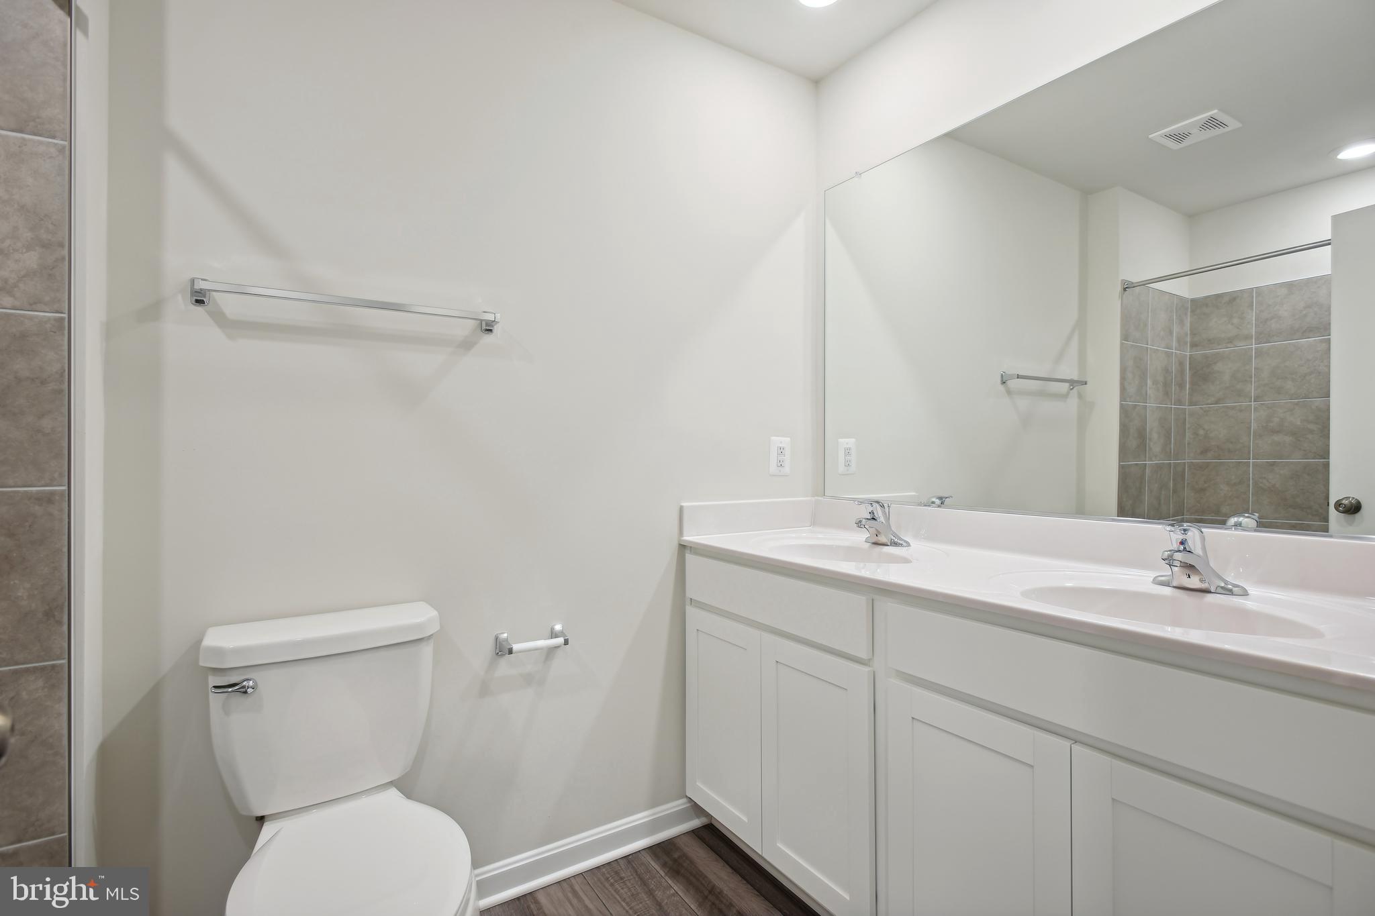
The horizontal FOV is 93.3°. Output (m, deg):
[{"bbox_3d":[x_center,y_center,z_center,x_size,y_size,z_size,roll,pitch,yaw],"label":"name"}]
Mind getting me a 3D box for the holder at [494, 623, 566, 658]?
[{"bbox_3d":[-0.397,0.481,1.687,0.184,0.057,0.073,0,0,-33],"label":"holder"}]

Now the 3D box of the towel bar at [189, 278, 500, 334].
[{"bbox_3d":[-0.738,-0.344,1.467,0.618,0.058,0.073,0,0,-33],"label":"towel bar"}]

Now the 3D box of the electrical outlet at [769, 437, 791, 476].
[{"bbox_3d":[0.315,-0.004,2.182,0.088,0.131,0.008,0,0,-33],"label":"electrical outlet"}]

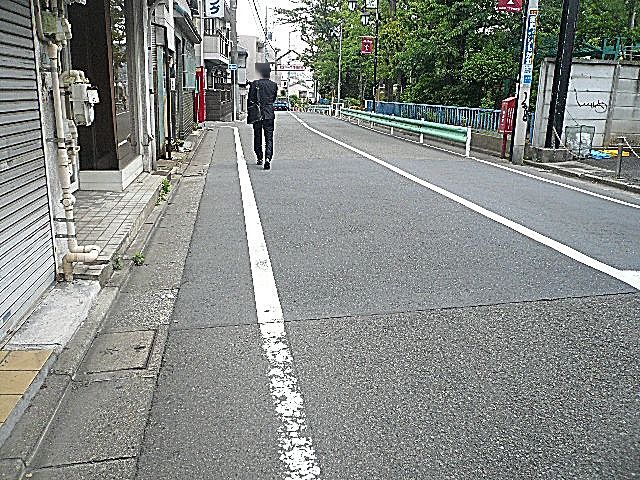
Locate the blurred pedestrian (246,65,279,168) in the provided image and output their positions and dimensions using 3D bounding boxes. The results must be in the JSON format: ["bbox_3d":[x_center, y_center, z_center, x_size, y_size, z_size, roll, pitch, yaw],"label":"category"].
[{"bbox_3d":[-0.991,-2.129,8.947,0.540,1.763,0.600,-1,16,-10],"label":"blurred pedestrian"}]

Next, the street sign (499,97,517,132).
[{"bbox_3d":[4.261,-2.802,11.627,0.250,0.761,0.280,-1,16,-10],"label":"street sign"}]

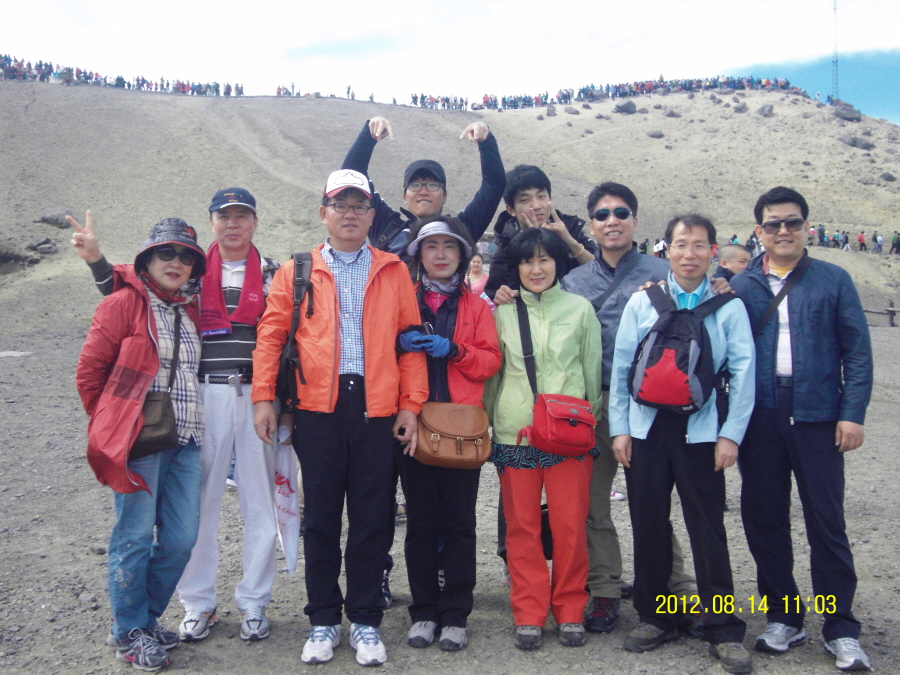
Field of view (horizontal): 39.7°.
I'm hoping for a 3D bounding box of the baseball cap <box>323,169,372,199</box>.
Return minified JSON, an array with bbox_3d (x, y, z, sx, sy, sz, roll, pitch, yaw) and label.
[{"bbox_3d":[-0.366,-0.551,4.480,0.178,0.120,0.265,-1,4,-6],"label":"baseball cap"}]

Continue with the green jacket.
[{"bbox_3d":[0.358,0.100,4.780,0.460,0.600,0.280,0,4,3],"label":"green jacket"}]

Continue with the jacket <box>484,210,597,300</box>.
[{"bbox_3d":[0.377,-0.149,5.030,0.500,0.740,0.380,0,2,-1],"label":"jacket"}]

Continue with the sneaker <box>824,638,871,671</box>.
[{"bbox_3d":[1.446,1.113,4.540,0.112,0.115,0.295,-1,4,-1],"label":"sneaker"}]

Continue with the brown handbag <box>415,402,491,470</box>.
[{"bbox_3d":[0.009,0.352,4.460,0.275,0.225,0.120,4,-5,-12],"label":"brown handbag"}]

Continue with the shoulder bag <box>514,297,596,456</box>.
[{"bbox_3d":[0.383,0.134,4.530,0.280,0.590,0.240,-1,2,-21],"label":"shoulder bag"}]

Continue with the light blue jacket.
[{"bbox_3d":[0.837,0.072,4.490,0.525,0.615,0.320,0,2,12],"label":"light blue jacket"}]

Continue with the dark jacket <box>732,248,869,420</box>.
[{"bbox_3d":[1.253,-0.004,4.540,0.530,0.635,0.320,0,2,13],"label":"dark jacket"}]

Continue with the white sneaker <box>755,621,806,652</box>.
[{"bbox_3d":[1.218,1.087,4.600,0.108,0.115,0.285,2,3,42],"label":"white sneaker"}]

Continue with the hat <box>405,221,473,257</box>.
[{"bbox_3d":[-0.039,-0.366,4.660,0.235,0.125,0.220,0,4,1],"label":"hat"}]

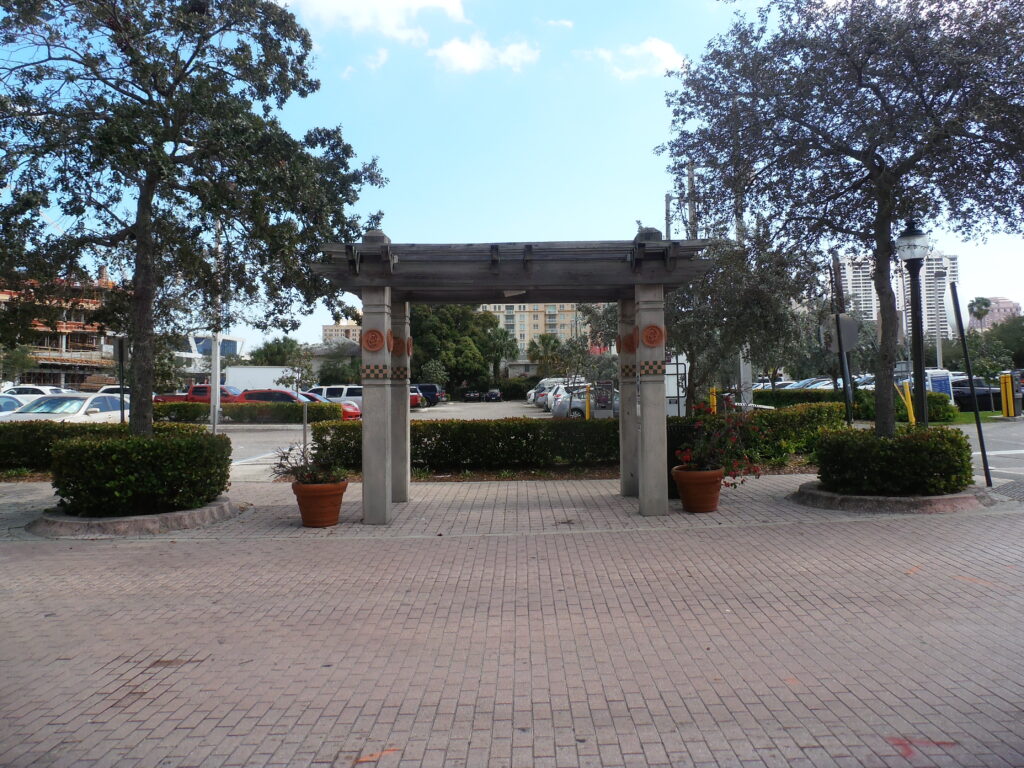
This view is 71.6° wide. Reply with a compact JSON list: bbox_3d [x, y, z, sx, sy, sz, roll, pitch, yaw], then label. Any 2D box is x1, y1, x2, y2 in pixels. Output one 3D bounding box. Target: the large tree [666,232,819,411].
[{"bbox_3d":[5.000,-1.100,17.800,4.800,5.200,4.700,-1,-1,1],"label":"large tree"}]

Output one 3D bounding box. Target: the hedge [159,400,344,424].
[{"bbox_3d":[-11.300,1.200,30.400,8.100,0.900,1.100,-1,-1,0],"label":"hedge"}]

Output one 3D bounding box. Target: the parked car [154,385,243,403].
[{"bbox_3d":[-15.100,1.000,36.000,5.600,1.880,1.950,-1,-1,0],"label":"parked car"}]

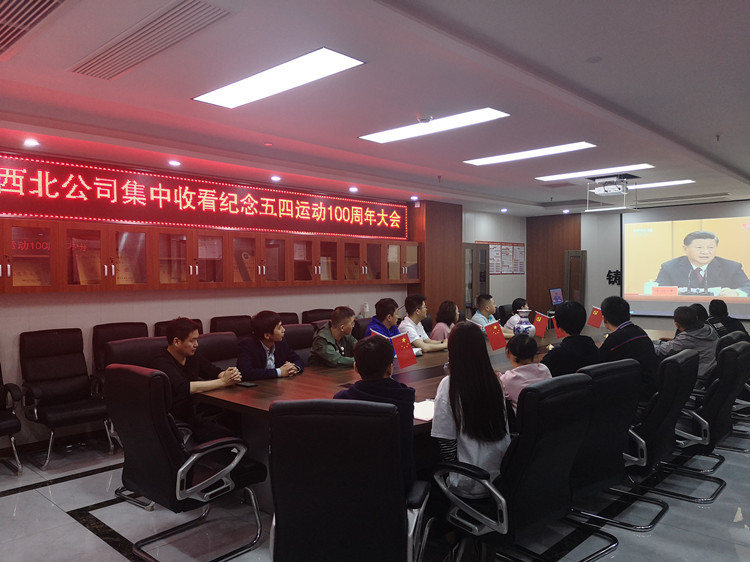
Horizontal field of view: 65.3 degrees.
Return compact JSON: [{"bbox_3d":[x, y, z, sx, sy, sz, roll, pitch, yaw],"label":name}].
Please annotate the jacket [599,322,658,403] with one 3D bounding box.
[{"bbox_3d":[1.646,0.602,3.913,0.520,0.660,0.420,-1,1,-38],"label":"jacket"}]

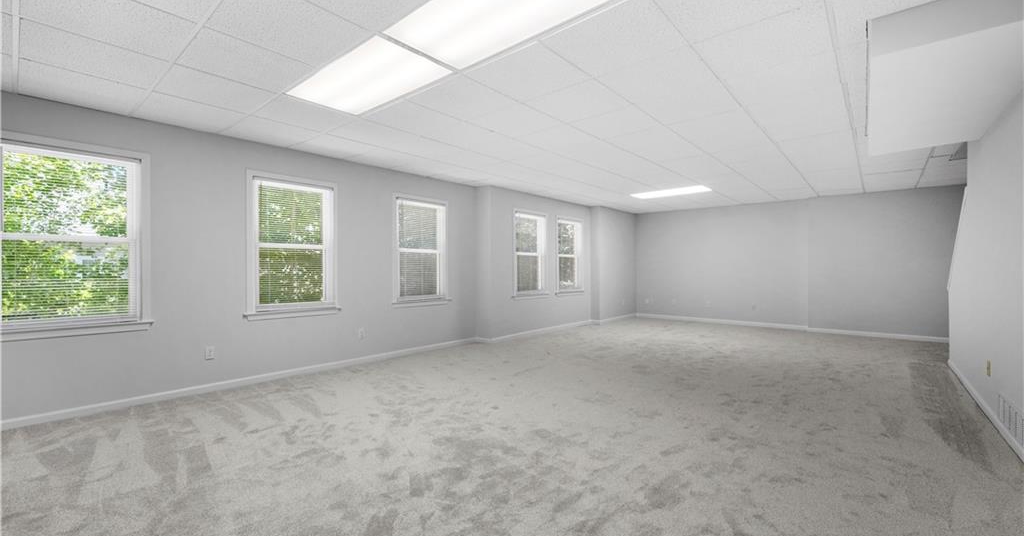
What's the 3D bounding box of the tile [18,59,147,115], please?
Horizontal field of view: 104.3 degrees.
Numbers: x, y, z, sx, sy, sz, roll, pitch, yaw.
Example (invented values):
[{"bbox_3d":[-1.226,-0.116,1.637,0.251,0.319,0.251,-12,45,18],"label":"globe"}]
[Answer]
[{"bbox_3d":[-3.031,-1.269,2.828,0.605,0.022,0.605,0,0,41],"label":"tile"}]

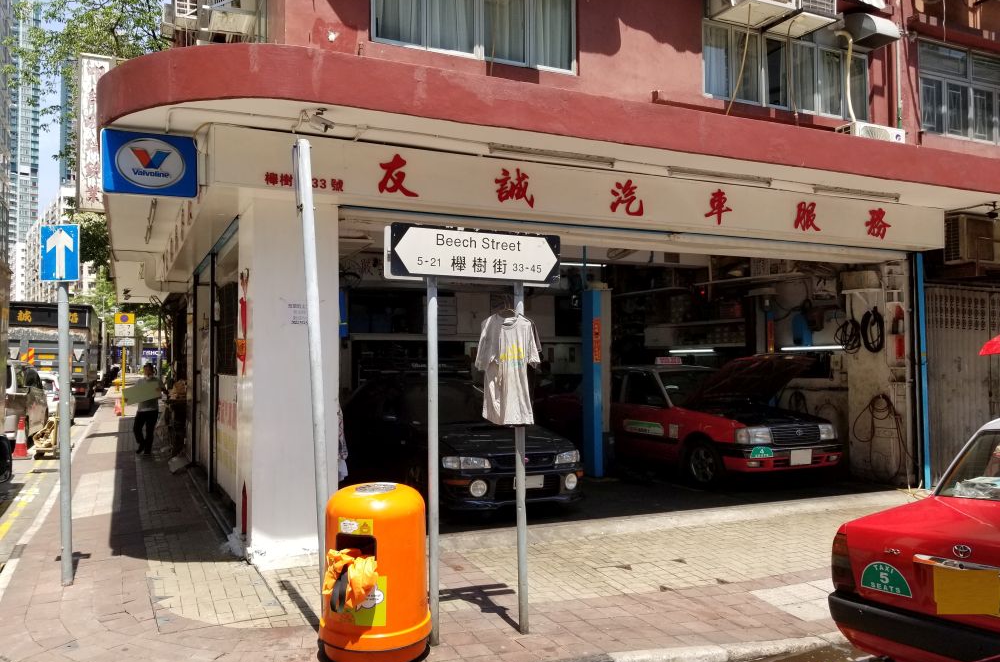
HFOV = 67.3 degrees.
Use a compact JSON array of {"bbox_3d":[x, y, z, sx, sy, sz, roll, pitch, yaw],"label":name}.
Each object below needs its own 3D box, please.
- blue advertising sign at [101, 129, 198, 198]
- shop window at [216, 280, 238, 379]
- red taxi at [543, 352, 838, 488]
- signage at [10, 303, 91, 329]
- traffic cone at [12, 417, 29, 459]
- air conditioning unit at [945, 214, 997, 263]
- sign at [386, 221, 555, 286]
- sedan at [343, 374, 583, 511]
[{"bbox_3d":[-2.493,-1.172,5.355,0.620,0.455,0.120,1,-3,-23],"label":"blue advertising sign"},{"bbox_3d":[-3.256,-0.006,8.964,0.100,1.050,2.000,1,-3,-27],"label":"shop window"},{"bbox_3d":[2.512,1.190,10.933,1.700,1.620,4.650,1,-3,-27],"label":"red taxi"},{"bbox_3d":[-14.826,-0.489,24.645,2.300,0.800,0.120,1,-3,-27],"label":"signage"},{"bbox_3d":[-9.103,2.014,14.319,0.430,0.770,0.430,1,-3,-23],"label":"traffic cone"},{"bbox_3d":[5.309,-1.012,8.680,0.600,0.500,0.500,1,-3,-23],"label":"air conditioning unit"},{"bbox_3d":[-0.131,-0.466,4.632,1.114,0.309,0.050,1,-3,-24],"label":"sign"},{"bbox_3d":[-0.649,1.256,8.879,1.690,1.405,4.340,1,-3,-25],"label":"sedan"}]

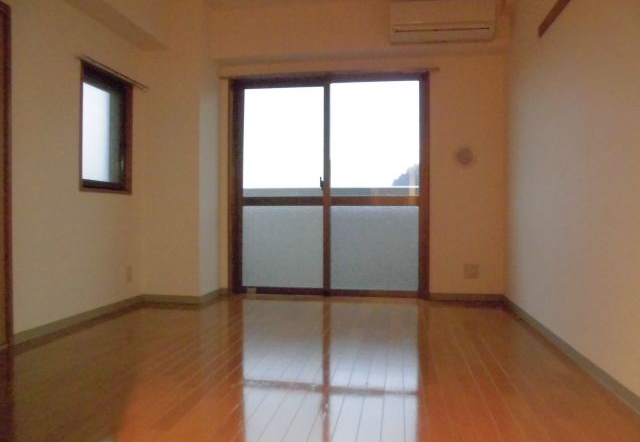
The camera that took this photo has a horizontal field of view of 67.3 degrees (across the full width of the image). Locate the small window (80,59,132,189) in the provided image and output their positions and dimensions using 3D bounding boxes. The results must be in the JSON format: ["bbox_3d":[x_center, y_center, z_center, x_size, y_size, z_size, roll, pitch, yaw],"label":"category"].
[{"bbox_3d":[-1.517,-0.612,3.390,0.100,0.850,0.620,0,0,9],"label":"small window"}]

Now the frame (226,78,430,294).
[{"bbox_3d":[0.060,-0.297,4.155,1.740,1.920,0.110,0,0,9],"label":"frame"}]

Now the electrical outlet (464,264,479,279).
[{"bbox_3d":[1.247,0.417,3.941,0.118,0.118,0.014,0,0,9],"label":"electrical outlet"}]

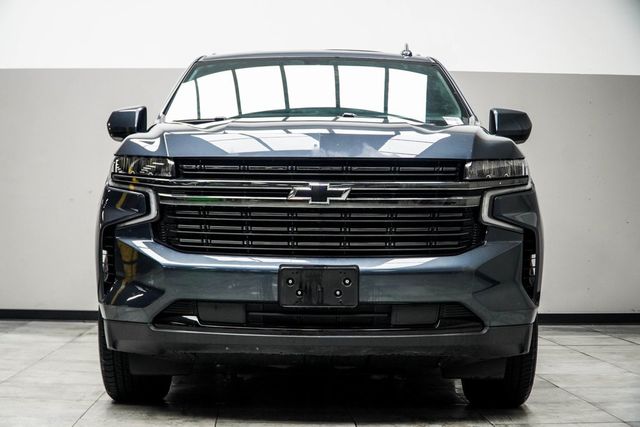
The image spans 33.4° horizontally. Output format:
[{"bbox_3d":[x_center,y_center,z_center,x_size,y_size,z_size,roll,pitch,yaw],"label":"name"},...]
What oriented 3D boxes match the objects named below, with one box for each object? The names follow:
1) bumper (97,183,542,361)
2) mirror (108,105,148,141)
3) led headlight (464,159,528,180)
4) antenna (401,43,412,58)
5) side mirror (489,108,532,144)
[{"bbox_3d":[0.000,0.228,4.450,1.980,0.710,0.560,1,-1,0],"label":"bumper"},{"bbox_3d":[-1.070,-0.495,5.950,0.240,0.205,0.180,1,-1,0],"label":"mirror"},{"bbox_3d":[0.738,-0.183,4.450,0.300,0.100,0.230,1,-1,0],"label":"led headlight"},{"bbox_3d":[0.540,-1.020,6.660,0.075,0.110,0.130,1,-1,0],"label":"antenna"},{"bbox_3d":[1.067,-0.484,5.950,0.245,0.205,0.180,1,-1,0],"label":"side mirror"}]

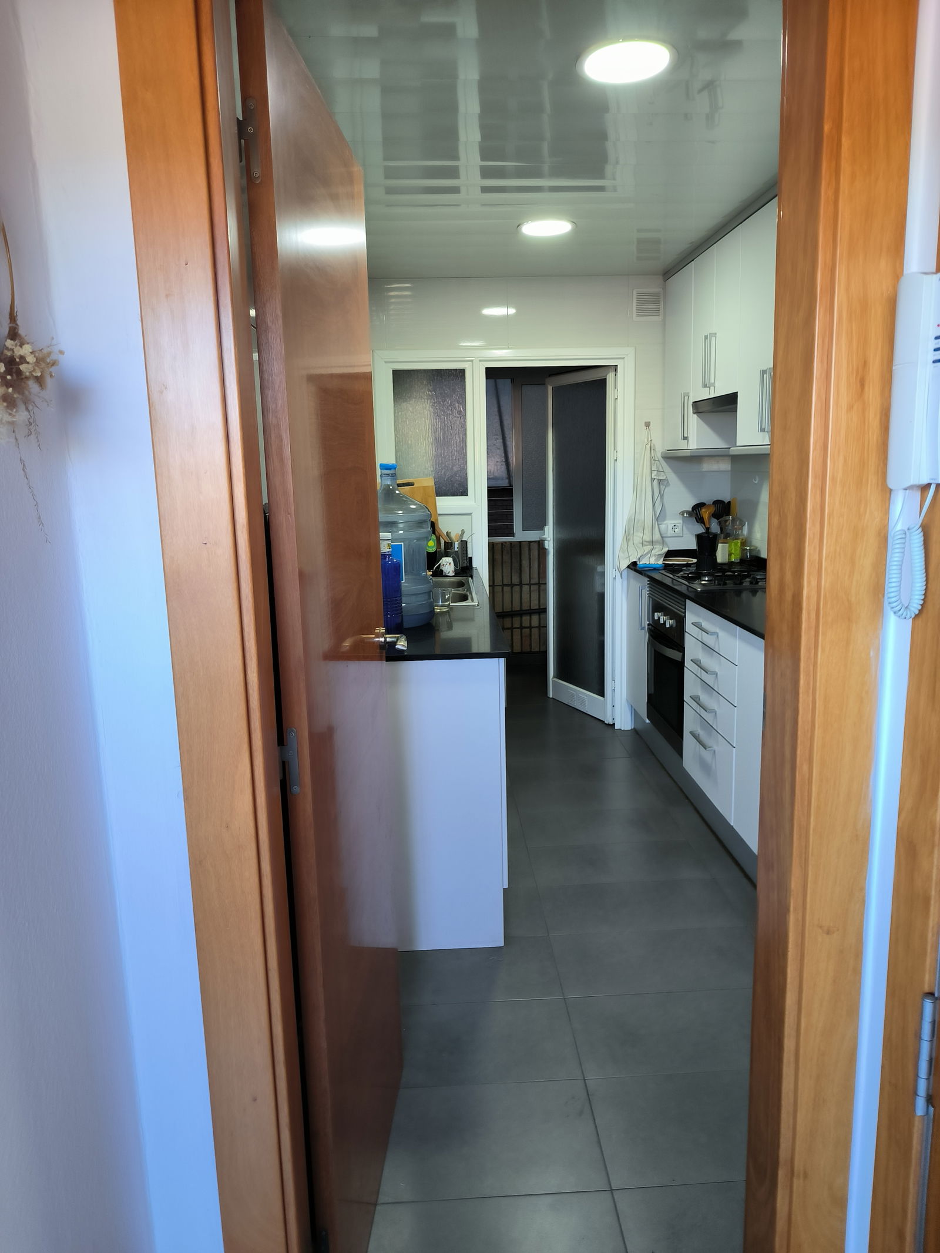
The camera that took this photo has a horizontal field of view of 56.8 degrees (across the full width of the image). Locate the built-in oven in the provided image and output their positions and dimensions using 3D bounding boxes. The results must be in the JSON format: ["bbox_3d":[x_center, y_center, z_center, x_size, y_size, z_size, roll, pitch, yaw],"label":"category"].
[{"bbox_3d":[1.108,0.158,3.810,0.570,0.682,0.610,-2,10,-2],"label":"built-in oven"}]

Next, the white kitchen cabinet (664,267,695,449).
[{"bbox_3d":[1.132,-1.223,3.998,0.345,0.784,0.417,-2,11,-2],"label":"white kitchen cabinet"}]

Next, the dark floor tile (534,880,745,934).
[{"bbox_3d":[0.522,0.878,2.716,0.598,0.010,0.304,-2,10,-2],"label":"dark floor tile"}]

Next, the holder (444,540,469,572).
[{"bbox_3d":[-0.066,-0.351,4.226,0.120,0.140,0.110,-2,10,-2],"label":"holder"}]

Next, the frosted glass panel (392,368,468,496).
[{"bbox_3d":[-0.192,-0.943,4.257,0.354,0.604,0.015,-2,11,-2],"label":"frosted glass panel"}]

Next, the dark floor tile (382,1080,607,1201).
[{"bbox_3d":[-0.030,1.081,1.828,0.600,0.010,0.308,-2,11,-2],"label":"dark floor tile"}]

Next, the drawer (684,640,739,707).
[{"bbox_3d":[1.102,0.136,3.167,0.467,0.141,0.585,-2,11,-2],"label":"drawer"}]

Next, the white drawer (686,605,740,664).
[{"bbox_3d":[1.096,0.006,3.163,0.510,0.131,0.595,-2,10,-2],"label":"white drawer"}]

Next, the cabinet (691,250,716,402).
[{"bbox_3d":[1.145,-1.252,3.630,0.345,0.585,0.295,-2,11,-2],"label":"cabinet"}]

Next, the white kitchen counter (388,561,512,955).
[{"bbox_3d":[-0.241,0.318,3.456,0.630,0.865,2.120,-2,10,-2],"label":"white kitchen counter"}]

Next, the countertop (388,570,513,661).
[{"bbox_3d":[-0.236,-0.097,3.352,0.600,0.025,2.040,-2,11,-2],"label":"countertop"}]

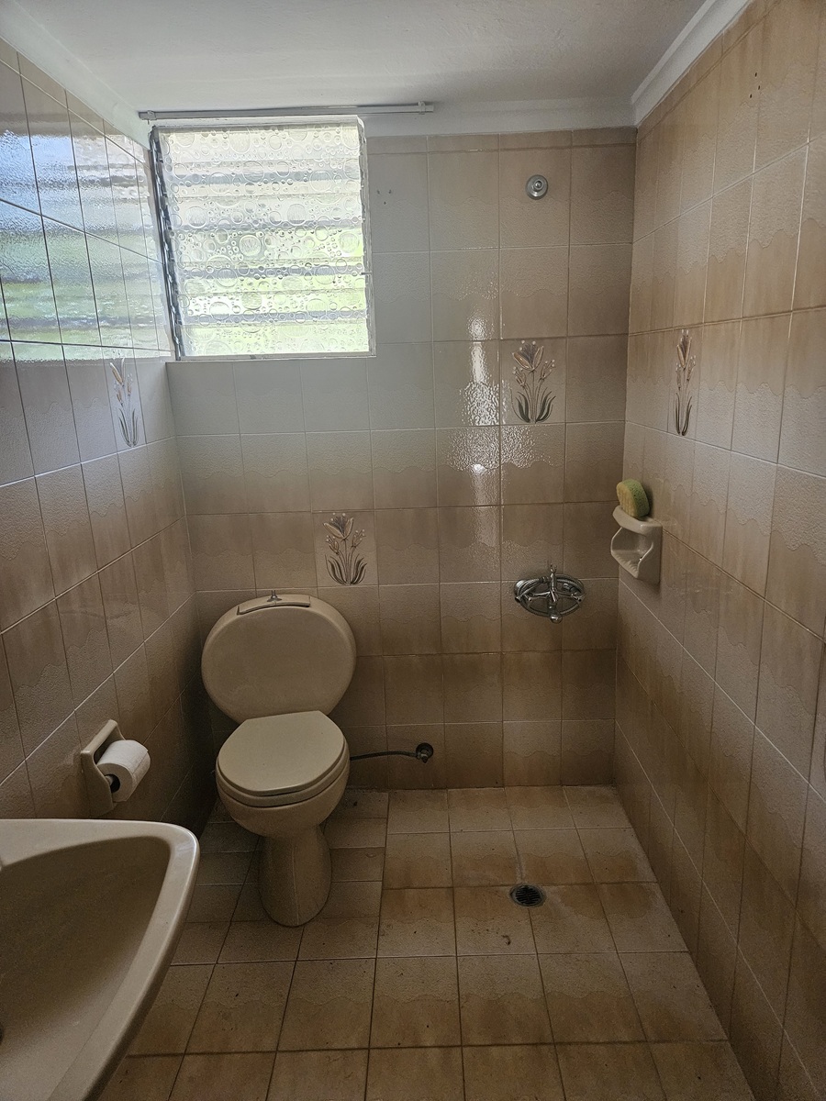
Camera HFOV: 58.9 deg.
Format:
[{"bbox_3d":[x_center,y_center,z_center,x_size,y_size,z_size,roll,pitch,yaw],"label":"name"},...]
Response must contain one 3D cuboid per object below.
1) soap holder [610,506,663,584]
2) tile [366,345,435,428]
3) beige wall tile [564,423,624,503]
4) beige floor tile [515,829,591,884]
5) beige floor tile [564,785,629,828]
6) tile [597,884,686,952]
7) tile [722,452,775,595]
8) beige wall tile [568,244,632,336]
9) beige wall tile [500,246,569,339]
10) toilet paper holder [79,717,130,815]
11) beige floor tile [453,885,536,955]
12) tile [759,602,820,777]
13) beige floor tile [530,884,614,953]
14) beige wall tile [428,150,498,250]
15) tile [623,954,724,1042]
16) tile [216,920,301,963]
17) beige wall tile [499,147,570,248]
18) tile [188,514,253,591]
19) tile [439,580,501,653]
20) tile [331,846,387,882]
[{"bbox_3d":[0.617,-0.013,2.035,0.088,0.165,0.184,-2,14,1],"label":"soap holder"},{"bbox_3d":[-0.035,-0.497,2.216,0.200,0.252,0.012,-2,16,1],"label":"tile"},{"bbox_3d":[0.564,-0.276,2.272,0.181,0.250,0.010,-2,14,1],"label":"beige wall tile"},{"bbox_3d":[0.418,0.922,2.203,0.200,0.010,0.250,-2,14,1],"label":"beige floor tile"},{"bbox_3d":[0.614,0.858,2.448,0.178,0.012,0.250,-2,15,1],"label":"beige floor tile"},{"bbox_3d":[0.607,0.984,1.964,0.178,0.012,0.250,-2,15,1],"label":"tile"},{"bbox_3d":[0.646,-0.054,1.401,0.010,0.250,0.200,-1,14,1],"label":"tile"},{"bbox_3d":[0.549,-0.766,2.157,0.181,0.250,0.010,-2,14,1],"label":"beige wall tile"},{"bbox_3d":[0.355,-0.752,2.139,0.200,0.252,0.012,-2,16,1],"label":"beige wall tile"},{"bbox_3d":[-0.683,0.492,1.668,0.055,0.155,0.152,-2,14,1],"label":"toilet paper holder"},{"bbox_3d":[0.214,0.992,1.961,0.199,0.010,0.251,-2,14,1],"label":"beige floor tile"},{"bbox_3d":[0.660,0.238,1.279,0.010,0.251,0.200,-2,14,1],"label":"tile"},{"bbox_3d":[0.415,0.988,1.961,0.200,0.010,0.251,-2,14,1],"label":"beige floor tile"},{"bbox_3d":[0.148,-0.998,2.103,0.199,0.250,0.010,-2,14,1],"label":"beige wall tile"},{"bbox_3d":[0.598,1.036,1.705,0.175,0.010,0.248,-2,14,1],"label":"tile"},{"bbox_3d":[-0.393,1.030,1.923,0.204,0.010,0.143,-2,14,1],"label":"tile"},{"bbox_3d":[0.345,-0.995,2.072,0.200,0.252,0.012,-2,16,1],"label":"beige wall tile"},{"bbox_3d":[-0.619,0.006,2.374,0.199,0.250,0.010,-2,14,1],"label":"tile"},{"bbox_3d":[0.194,0.225,2.418,0.199,0.250,0.010,-2,14,1],"label":"tile"},{"bbox_3d":[-0.188,0.950,2.198,0.200,0.010,0.149,-2,14,1],"label":"tile"}]

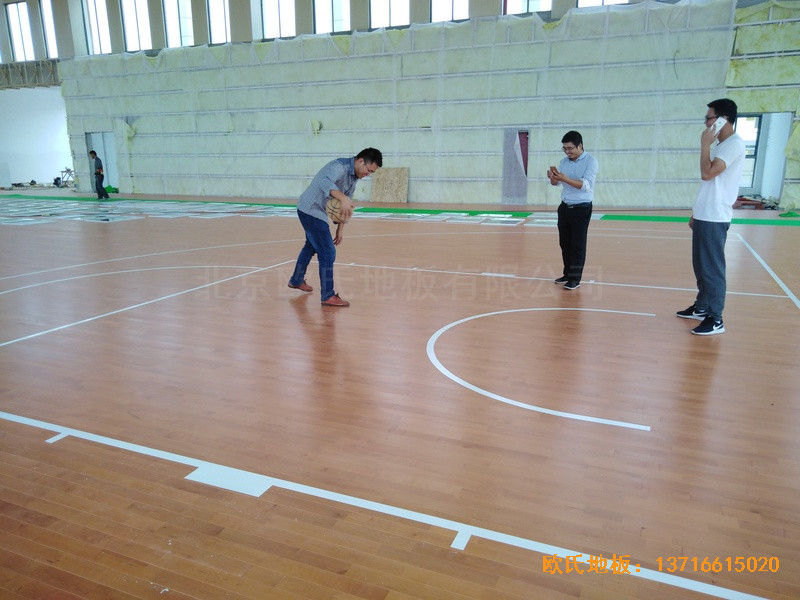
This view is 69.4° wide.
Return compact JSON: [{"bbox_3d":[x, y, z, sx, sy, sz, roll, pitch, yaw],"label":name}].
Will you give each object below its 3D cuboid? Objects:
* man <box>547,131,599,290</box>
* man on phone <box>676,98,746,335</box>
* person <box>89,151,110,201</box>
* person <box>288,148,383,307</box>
[{"bbox_3d":[1.831,-0.956,6.170,0.460,1.650,0.490,-10,17,-36],"label":"man"},{"bbox_3d":[2.466,-0.644,4.617,0.470,1.770,0.500,4,15,19],"label":"man on phone"},{"bbox_3d":[-10.654,-4.389,20.442,0.620,1.660,0.520,-5,15,-18],"label":"person"},{"bbox_3d":[-0.633,-0.711,5.670,0.840,1.460,0.540,5,15,21],"label":"person"}]

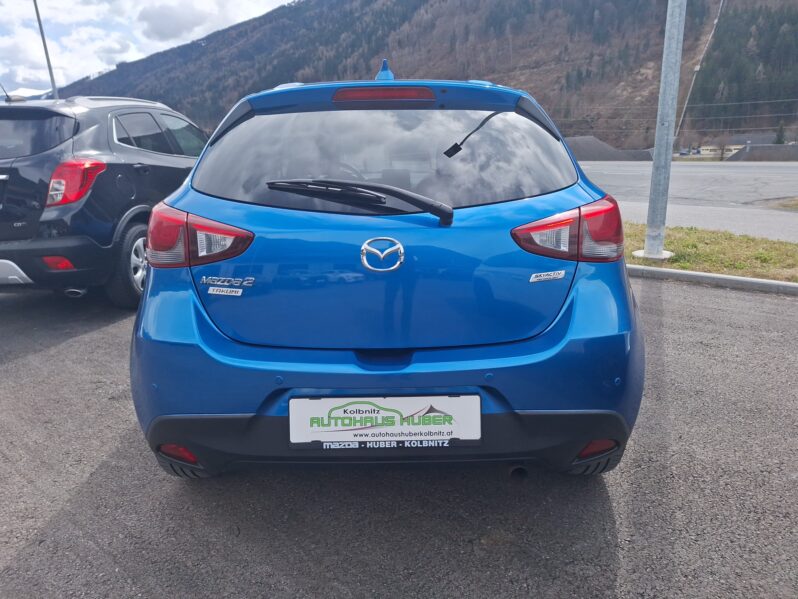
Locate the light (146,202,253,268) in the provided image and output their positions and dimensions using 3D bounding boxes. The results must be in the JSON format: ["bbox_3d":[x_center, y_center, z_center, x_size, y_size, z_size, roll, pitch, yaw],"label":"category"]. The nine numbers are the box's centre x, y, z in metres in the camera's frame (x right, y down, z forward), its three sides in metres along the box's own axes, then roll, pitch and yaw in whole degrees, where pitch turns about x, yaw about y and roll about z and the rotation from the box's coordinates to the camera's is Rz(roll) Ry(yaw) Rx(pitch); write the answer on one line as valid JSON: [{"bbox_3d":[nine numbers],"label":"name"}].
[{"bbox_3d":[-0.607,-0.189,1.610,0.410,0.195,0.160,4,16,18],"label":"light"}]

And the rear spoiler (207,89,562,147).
[{"bbox_3d":[-0.048,-0.565,1.618,1.090,0.190,0.240,-1,16,1],"label":"rear spoiler"}]

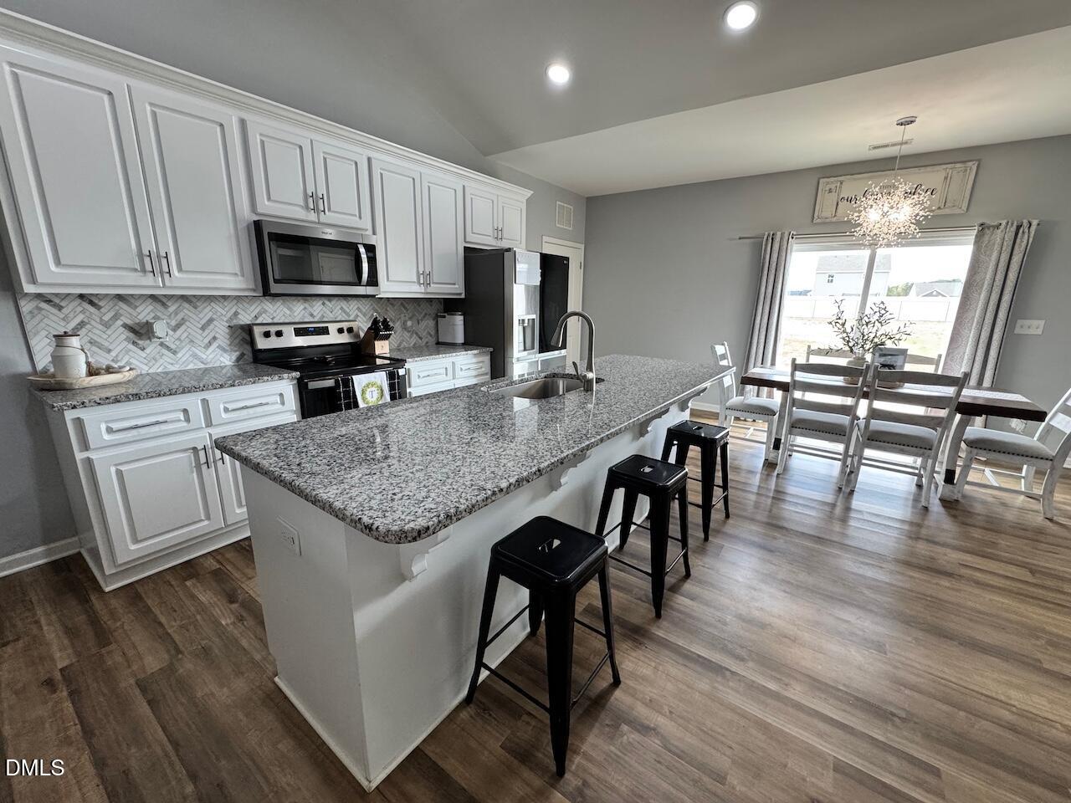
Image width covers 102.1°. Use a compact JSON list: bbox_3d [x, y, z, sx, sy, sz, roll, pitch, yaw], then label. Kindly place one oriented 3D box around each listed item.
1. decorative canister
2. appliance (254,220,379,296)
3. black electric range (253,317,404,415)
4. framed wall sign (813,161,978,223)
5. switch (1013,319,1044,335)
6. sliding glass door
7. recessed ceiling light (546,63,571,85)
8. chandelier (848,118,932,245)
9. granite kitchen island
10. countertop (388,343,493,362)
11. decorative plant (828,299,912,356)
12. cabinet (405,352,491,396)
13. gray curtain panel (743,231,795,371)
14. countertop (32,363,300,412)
[{"bbox_3d":[-2.252,-0.214,2.091,0.125,0.245,0.125,11,17,34],"label":"decorative canister"},{"bbox_3d":[-1.490,-0.929,2.928,0.388,0.410,0.752,11,17,35],"label":"appliance"},{"bbox_3d":[-1.379,0.055,3.046,0.710,1.180,0.762,11,17,34],"label":"black electric range"},{"bbox_3d":[3.253,-1.909,4.008,1.130,0.404,0.030,11,17,35],"label":"framed wall sign"},{"bbox_3d":[4.286,-0.642,3.755,0.165,0.122,0.015,11,17,34],"label":"switch"},{"bbox_3d":[3.240,-0.607,4.367,1.603,1.992,0.100,11,17,35],"label":"sliding glass door"},{"bbox_3d":[0.167,-2.329,3.084,0.188,0.030,0.188,12,-2,0],"label":"recessed ceiling light"},{"bbox_3d":[2.760,-1.659,3.321,0.530,0.912,0.530,11,17,34],"label":"chandelier"},{"bbox_3d":[0.188,0.376,2.406,0.946,0.910,2.932,11,17,35],"label":"granite kitchen island"},{"bbox_3d":[-0.896,-0.423,3.705,0.622,0.035,0.946,11,17,35],"label":"countertop"},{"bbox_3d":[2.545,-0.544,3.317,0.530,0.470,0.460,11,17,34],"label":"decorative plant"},{"bbox_3d":[-0.926,0.037,3.781,0.630,0.885,0.915,11,17,34],"label":"cabinet"},{"bbox_3d":[2.597,-0.785,4.863,0.370,2.110,0.110,11,17,34],"label":"gray curtain panel"},{"bbox_3d":[-1.933,-0.105,2.345,0.622,0.035,0.989,11,17,35],"label":"countertop"}]

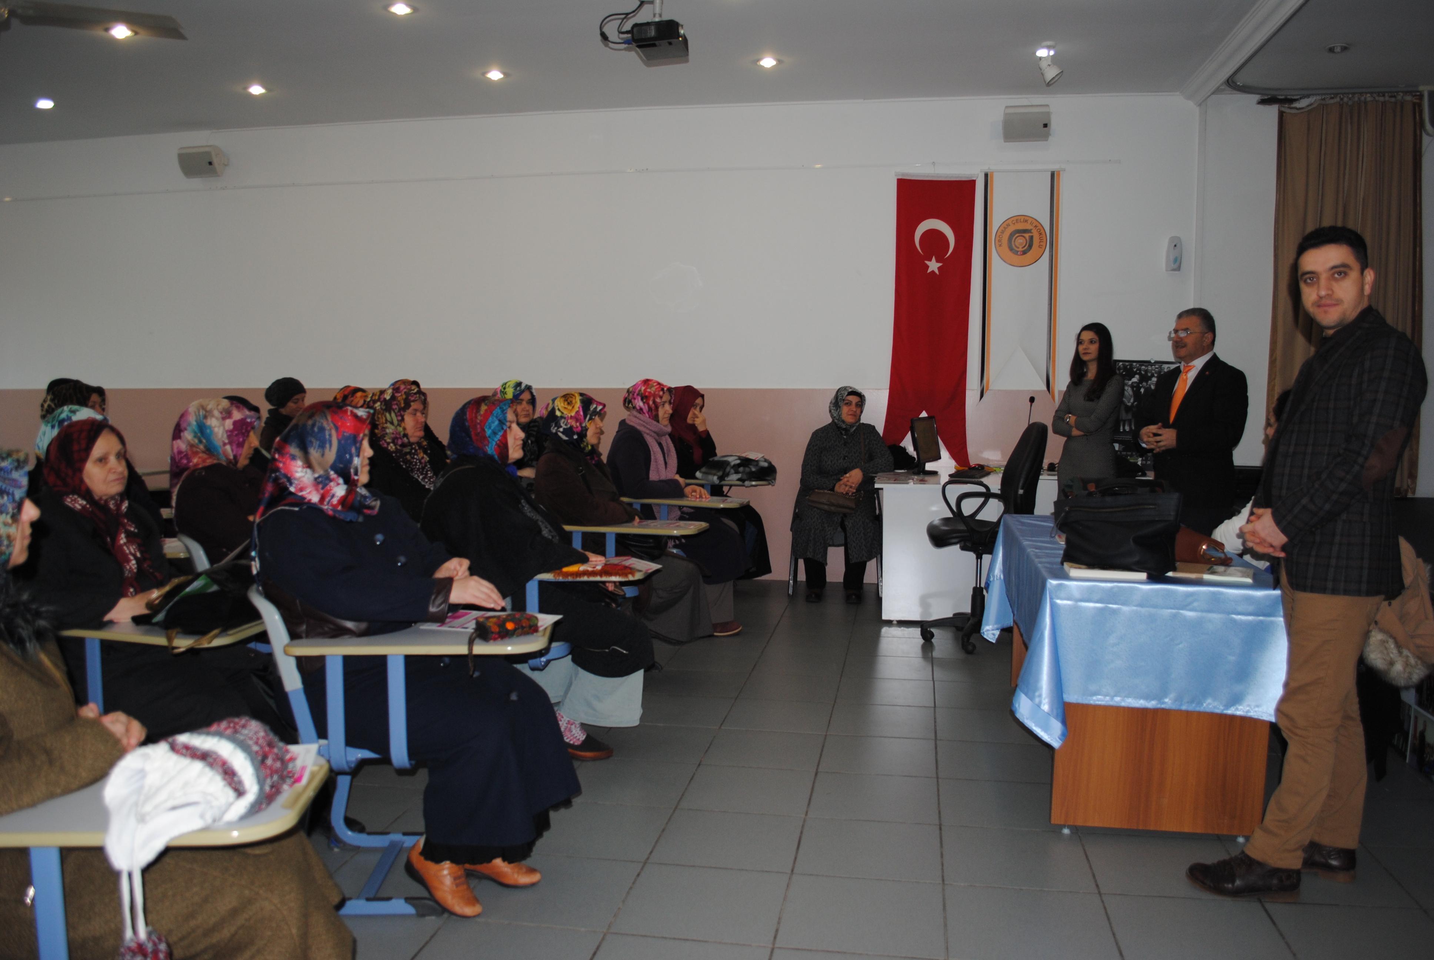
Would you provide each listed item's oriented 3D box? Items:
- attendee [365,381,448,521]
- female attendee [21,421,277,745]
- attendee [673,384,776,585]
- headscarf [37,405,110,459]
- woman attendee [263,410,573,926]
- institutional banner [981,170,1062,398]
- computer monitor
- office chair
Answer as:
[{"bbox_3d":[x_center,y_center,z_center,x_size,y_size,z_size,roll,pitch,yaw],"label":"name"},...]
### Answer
[{"bbox_3d":[-1.219,0.231,4.744,0.800,1.325,0.540,1,5,13],"label":"attendee"},{"bbox_3d":[-1.516,0.424,2.887,0.800,1.190,0.550,2,5,14],"label":"female attendee"},{"bbox_3d":[-0.029,0.084,6.556,0.760,1.310,0.520,2,5,22],"label":"attendee"},{"bbox_3d":[-2.350,-0.143,3.876,0.280,0.280,0.240,1,5,10],"label":"headscarf"},{"bbox_3d":[-0.777,0.424,2.754,0.860,1.230,0.560,1,5,2],"label":"woman attendee"},{"bbox_3d":[1.884,-1.213,6.674,0.500,1.430,0.030,1,5,10],"label":"institutional banner"},{"bbox_3d":[1.293,-0.215,6.682,0.190,0.370,0.410,3,6,32],"label":"computer monitor"},{"bbox_3d":[1.344,0.264,5.420,0.650,1.120,0.600,1,5,10],"label":"office chair"}]

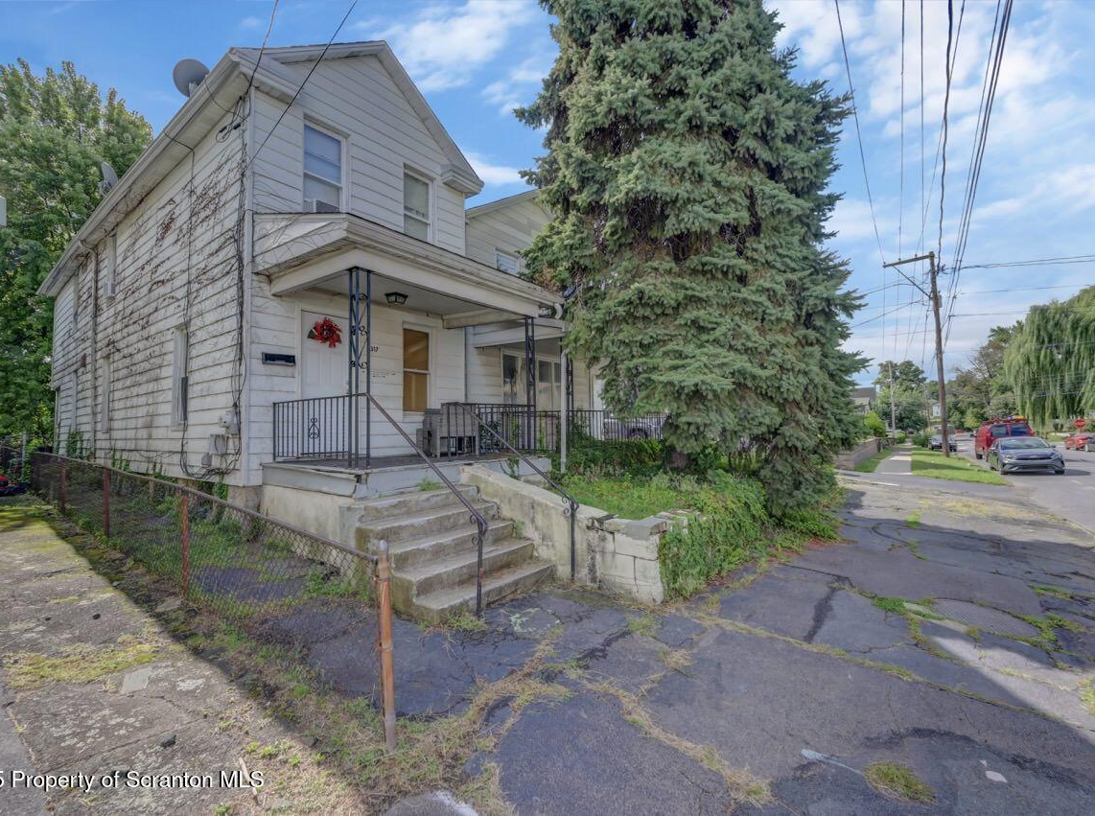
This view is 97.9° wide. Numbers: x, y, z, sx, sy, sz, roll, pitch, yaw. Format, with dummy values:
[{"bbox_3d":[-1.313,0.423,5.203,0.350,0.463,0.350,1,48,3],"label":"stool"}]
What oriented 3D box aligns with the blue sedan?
[{"bbox_3d":[19.712,1.928,19.836,1.800,1.435,4.640,-5,-5,36],"label":"blue sedan"}]

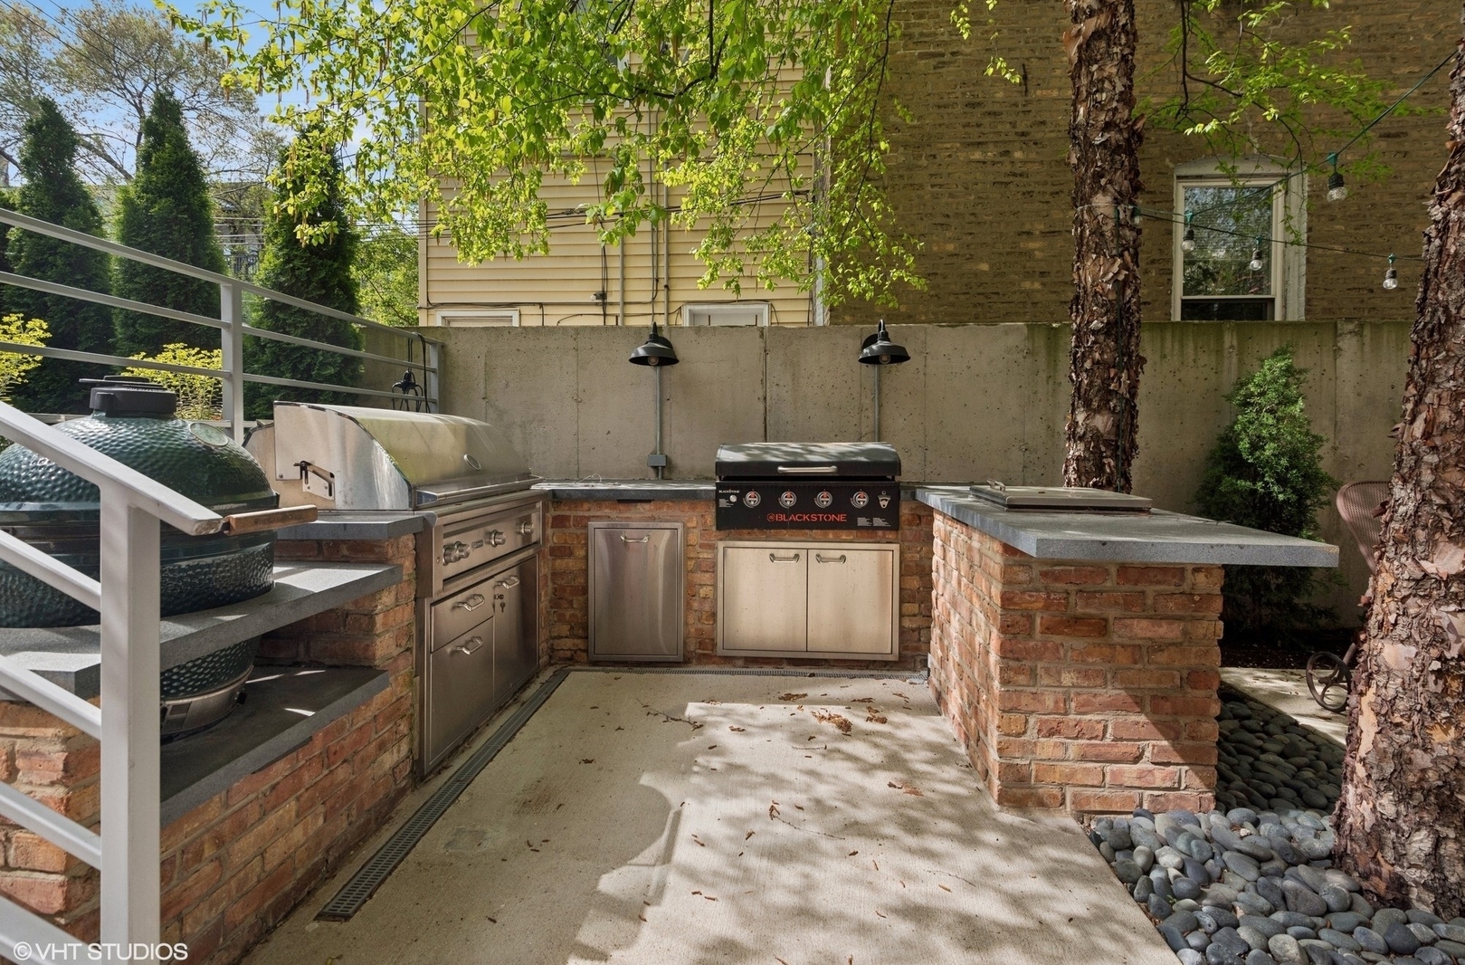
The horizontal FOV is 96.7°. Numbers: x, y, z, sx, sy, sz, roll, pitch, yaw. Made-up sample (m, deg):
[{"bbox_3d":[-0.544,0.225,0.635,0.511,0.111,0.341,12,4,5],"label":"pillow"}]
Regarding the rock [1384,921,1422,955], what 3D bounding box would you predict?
[{"bbox_3d":[1.373,0.932,1.334,0.070,0.050,0.060,-2,3,-42],"label":"rock"}]

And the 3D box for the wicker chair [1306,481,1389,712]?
[{"bbox_3d":[2.819,0.499,2.618,0.620,0.980,0.780,0,3,6],"label":"wicker chair"}]

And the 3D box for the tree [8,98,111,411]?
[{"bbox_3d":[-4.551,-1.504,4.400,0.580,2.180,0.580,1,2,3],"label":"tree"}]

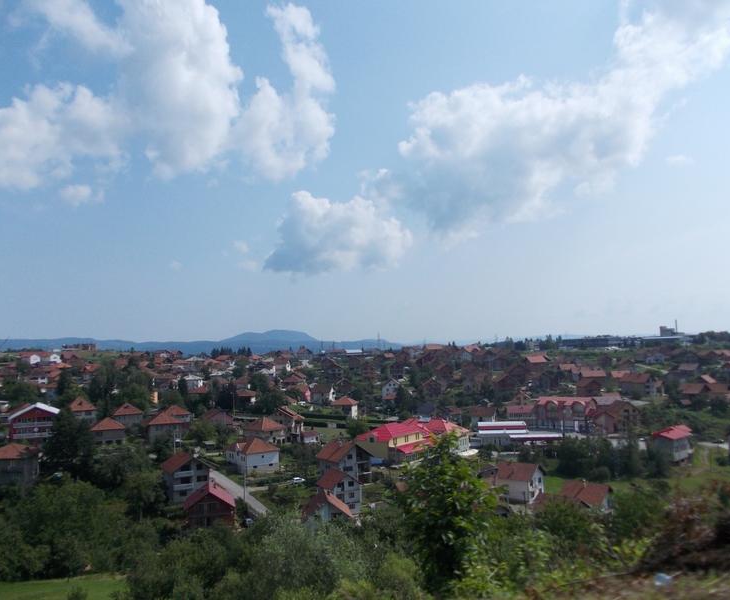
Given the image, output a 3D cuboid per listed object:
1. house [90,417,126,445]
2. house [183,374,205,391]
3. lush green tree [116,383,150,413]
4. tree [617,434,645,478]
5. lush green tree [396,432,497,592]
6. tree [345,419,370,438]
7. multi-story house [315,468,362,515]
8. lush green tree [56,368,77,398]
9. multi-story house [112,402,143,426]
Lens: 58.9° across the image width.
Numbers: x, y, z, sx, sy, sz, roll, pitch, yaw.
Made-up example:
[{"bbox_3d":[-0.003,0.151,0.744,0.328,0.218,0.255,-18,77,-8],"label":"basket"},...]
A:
[{"bbox_3d":[-83.240,42.840,210.000,10.500,8.700,9.800,2,-5,-24],"label":"house"},{"bbox_3d":[-94.020,45.463,355.000,8.700,8.800,8.700,-1,-4,10],"label":"house"},{"bbox_3d":[-97.010,40.680,270.000,12.000,12.000,12.000,2,-4,-20],"label":"lush green tree"},{"bbox_3d":[64.623,37.791,157.000,6.600,10.600,6.500,-2,-4,22],"label":"tree"},{"bbox_3d":[1.448,3.776,11.500,1.813,2.844,1.813,0,-4,7],"label":"lush green tree"},{"bbox_3d":[-2.570,44.080,222.000,7.800,7.200,7.800,0,-4,-1],"label":"tree"},{"bbox_3d":[-6.260,47.450,160.670,8.900,9.900,9.100,2,-5,-28],"label":"multi-story house"},{"bbox_3d":[-143.920,40.740,312.000,9.000,15.000,9.000,2,-5,-25],"label":"lush green tree"},{"bbox_3d":[-84.464,40.732,230.000,10.000,8.300,9.500,2,-4,-25],"label":"multi-story house"}]

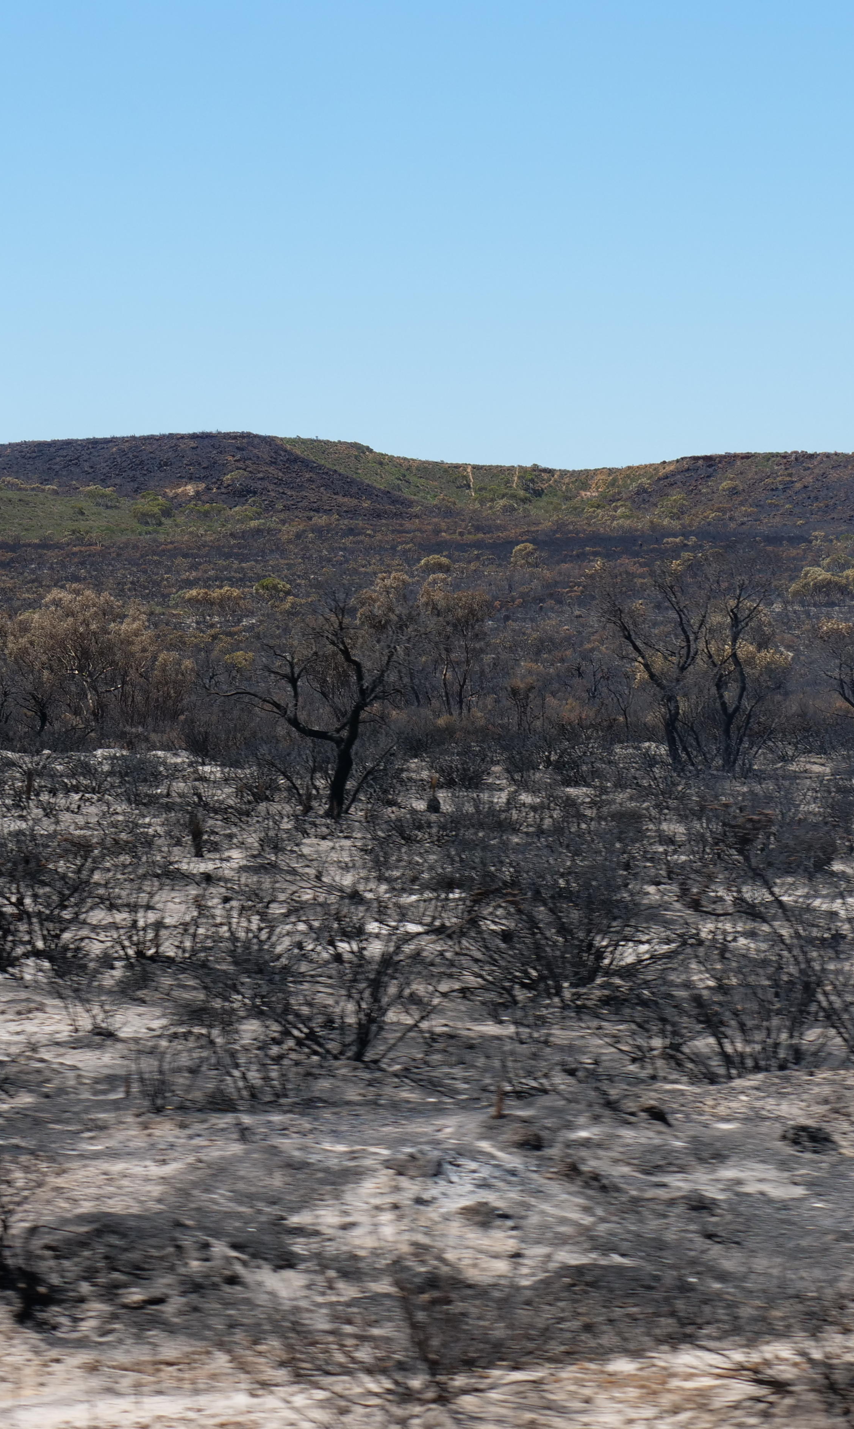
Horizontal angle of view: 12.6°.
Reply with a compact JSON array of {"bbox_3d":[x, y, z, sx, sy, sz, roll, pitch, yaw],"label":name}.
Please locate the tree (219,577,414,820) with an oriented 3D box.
[{"bbox_3d":[-1.544,-0.229,54.000,2.690,3.370,2.420,0,2,0],"label":"tree"}]

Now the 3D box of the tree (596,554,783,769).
[{"bbox_3d":[5.034,-0.973,73.000,3.560,4.190,3.020,0,2,0],"label":"tree"}]

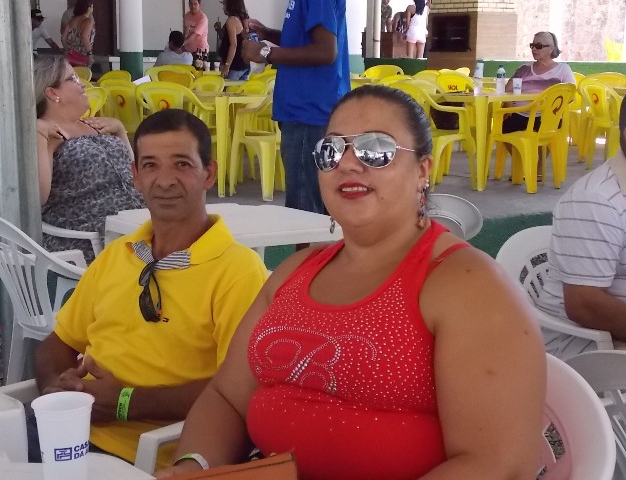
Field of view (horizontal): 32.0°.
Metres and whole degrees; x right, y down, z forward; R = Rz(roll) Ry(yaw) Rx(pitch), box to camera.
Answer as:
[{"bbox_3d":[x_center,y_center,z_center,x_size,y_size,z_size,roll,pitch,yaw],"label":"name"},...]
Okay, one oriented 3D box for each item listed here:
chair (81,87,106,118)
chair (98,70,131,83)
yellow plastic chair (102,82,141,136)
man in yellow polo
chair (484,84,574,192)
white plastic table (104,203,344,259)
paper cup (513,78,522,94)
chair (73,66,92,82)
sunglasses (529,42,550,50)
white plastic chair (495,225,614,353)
[{"bbox_3d":[-1.824,-0.736,8.102,0.550,0.800,0.560,8,13,34],"label":"chair"},{"bbox_3d":[-2.243,-1.401,11.618,0.550,0.800,0.560,9,14,39],"label":"chair"},{"bbox_3d":[-1.441,-0.913,8.945,0.560,0.810,0.530,6,12,31],"label":"yellow plastic chair"},{"bbox_3d":[-0.400,0.348,2.145,0.540,1.220,0.800,5,11,25],"label":"man in yellow polo"},{"bbox_3d":[1.656,-0.785,8.225,0.530,0.810,0.560,8,13,39],"label":"chair"},{"bbox_3d":[-0.343,0.273,4.532,0.710,0.720,0.710,-8,13,-38],"label":"white plastic table"},{"bbox_3d":[1.553,-1.164,8.284,0.075,0.116,0.075,0,10,0],"label":"paper cup"},{"bbox_3d":[-2.810,-1.560,12.560,0.560,0.810,0.530,-3,10,-15],"label":"chair"},{"bbox_3d":[1.923,-1.629,9.200,0.145,0.050,0.145,-6,12,-32],"label":"sunglasses"},{"bbox_3d":[0.801,0.373,3.142,0.550,0.820,0.570,10,14,43],"label":"white plastic chair"}]

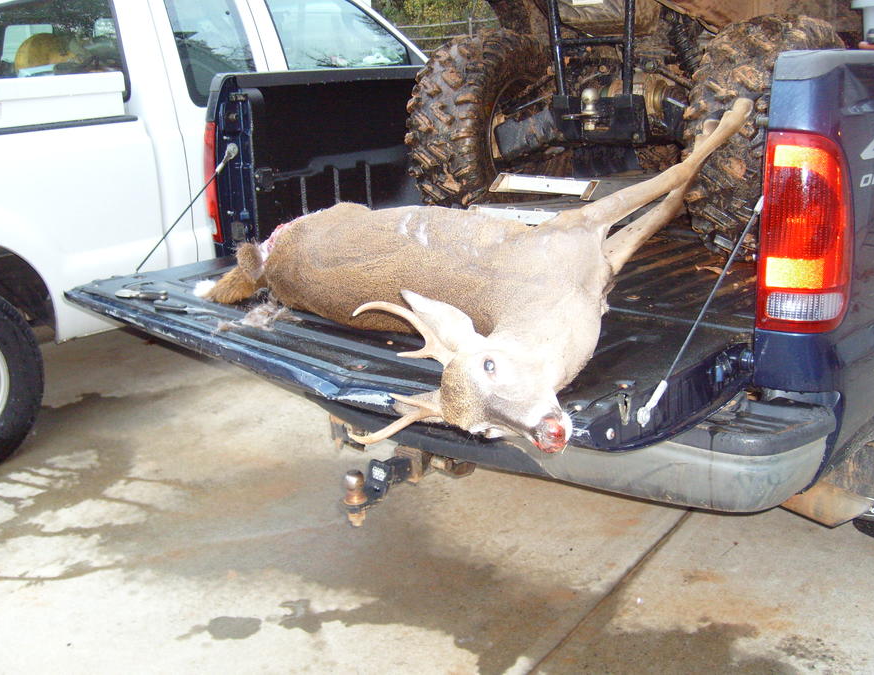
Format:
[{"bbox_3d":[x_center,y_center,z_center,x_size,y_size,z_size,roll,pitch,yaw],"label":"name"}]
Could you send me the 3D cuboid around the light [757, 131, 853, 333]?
[{"bbox_3d":[0.665,-0.181,1.618,0.142,0.366,0.125,13,22,41],"label":"light"}]

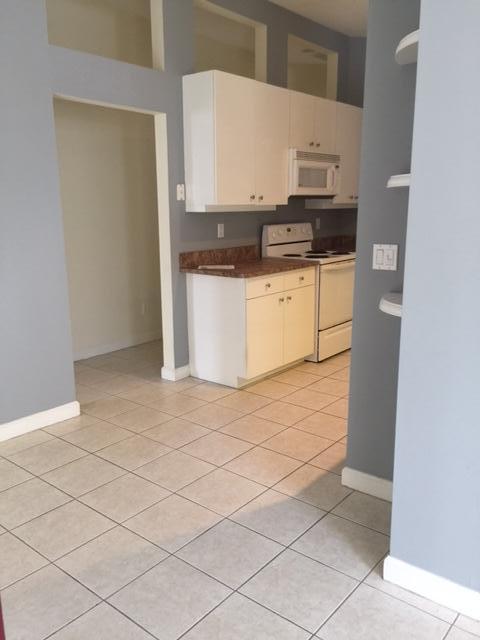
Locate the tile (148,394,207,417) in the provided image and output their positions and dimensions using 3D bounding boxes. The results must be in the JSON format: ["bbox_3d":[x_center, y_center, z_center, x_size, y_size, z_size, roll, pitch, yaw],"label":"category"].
[{"bbox_3d":[-0.447,0.613,3.852,0.335,0.010,0.335,10,16,38],"label":"tile"}]

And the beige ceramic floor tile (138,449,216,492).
[{"bbox_3d":[-0.346,0.802,2.860,0.330,0.010,0.330,10,16,38],"label":"beige ceramic floor tile"}]

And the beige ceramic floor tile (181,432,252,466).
[{"bbox_3d":[-0.137,0.762,3.178,0.333,0.010,0.333,10,16,38],"label":"beige ceramic floor tile"}]

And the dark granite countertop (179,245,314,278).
[{"bbox_3d":[0.099,-0.493,4.410,0.643,0.155,1.016,10,16,38],"label":"dark granite countertop"}]

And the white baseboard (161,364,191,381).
[{"bbox_3d":[-0.519,0.420,4.356,0.146,0.100,0.168,10,16,38],"label":"white baseboard"}]

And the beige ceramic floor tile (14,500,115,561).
[{"bbox_3d":[-0.783,0.934,2.399,0.335,0.010,0.335,10,16,38],"label":"beige ceramic floor tile"}]

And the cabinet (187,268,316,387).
[{"bbox_3d":[0.111,0.004,4.555,0.614,0.878,0.945,10,16,38],"label":"cabinet"}]

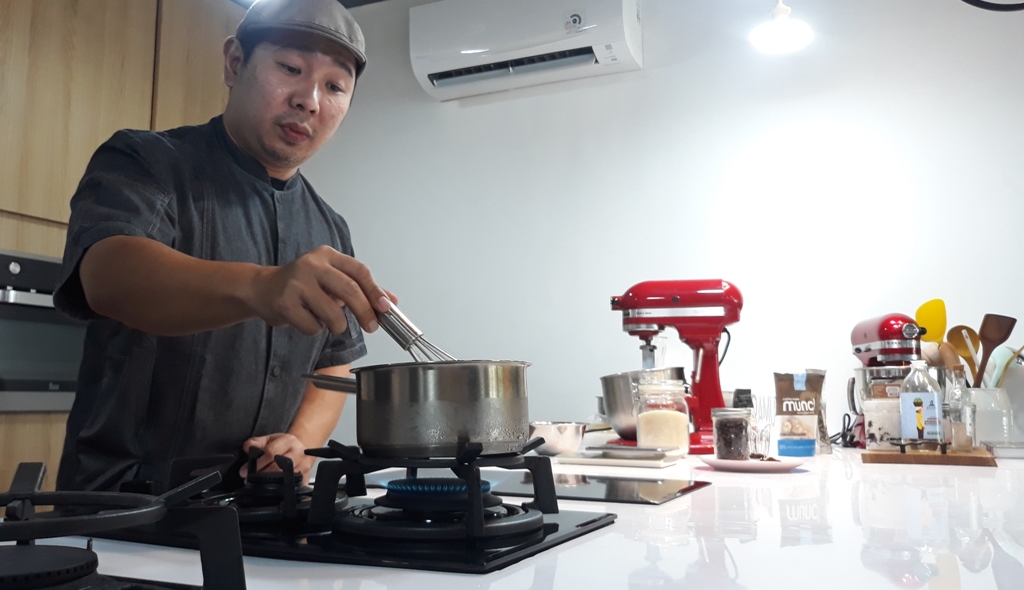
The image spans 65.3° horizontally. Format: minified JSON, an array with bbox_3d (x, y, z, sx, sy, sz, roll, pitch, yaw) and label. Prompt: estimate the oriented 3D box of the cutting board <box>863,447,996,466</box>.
[{"bbox_3d":[0.826,0.319,1.588,0.220,0.020,0.310,-4,-9,26],"label":"cutting board"}]

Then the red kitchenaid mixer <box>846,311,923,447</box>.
[{"bbox_3d":[0.943,0.214,2.010,0.240,0.345,0.345,-1,-8,3],"label":"red kitchenaid mixer"}]

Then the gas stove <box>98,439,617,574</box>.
[{"bbox_3d":[-0.181,0.188,0.800,0.510,0.076,0.300,-4,-9,26],"label":"gas stove"}]

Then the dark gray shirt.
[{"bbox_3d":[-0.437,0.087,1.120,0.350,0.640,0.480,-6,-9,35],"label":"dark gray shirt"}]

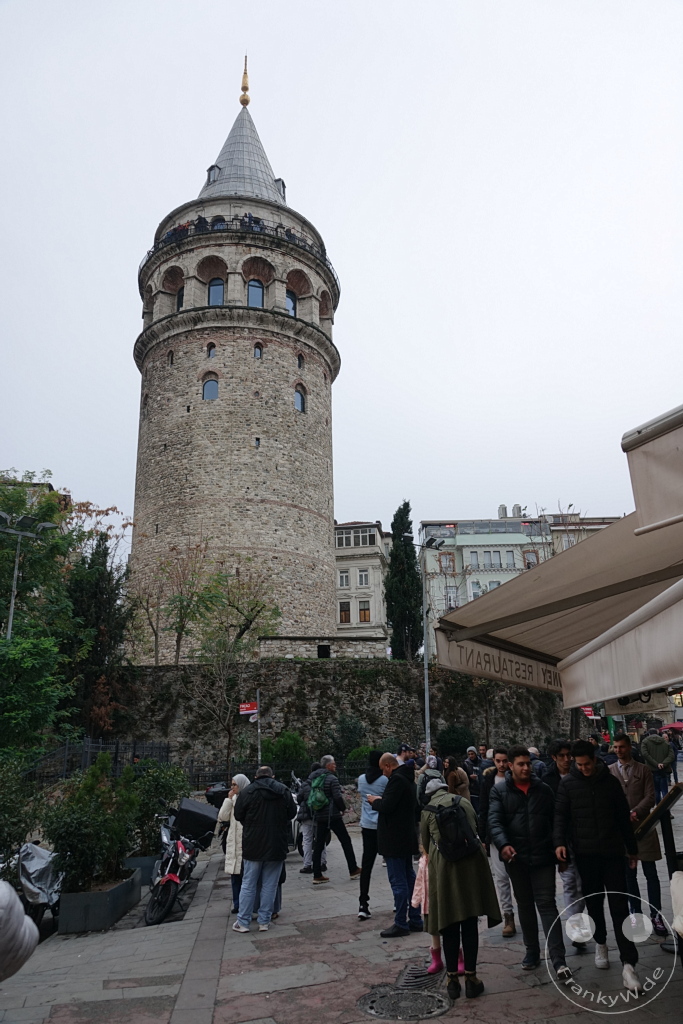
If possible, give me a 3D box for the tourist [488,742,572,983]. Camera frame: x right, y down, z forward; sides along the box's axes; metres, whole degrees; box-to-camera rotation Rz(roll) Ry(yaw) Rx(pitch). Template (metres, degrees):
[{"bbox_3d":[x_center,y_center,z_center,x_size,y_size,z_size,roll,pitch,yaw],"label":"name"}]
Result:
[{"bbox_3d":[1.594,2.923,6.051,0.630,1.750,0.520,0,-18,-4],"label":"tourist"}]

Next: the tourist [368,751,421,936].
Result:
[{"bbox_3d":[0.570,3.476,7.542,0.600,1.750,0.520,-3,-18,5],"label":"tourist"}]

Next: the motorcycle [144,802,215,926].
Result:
[{"bbox_3d":[-1.992,4.500,9.232,0.740,1.220,1.950,7,-18,10],"label":"motorcycle"}]

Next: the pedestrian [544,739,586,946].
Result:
[{"bbox_3d":[2.224,3.092,6.761,0.580,1.790,0.480,-3,-18,5],"label":"pedestrian"}]

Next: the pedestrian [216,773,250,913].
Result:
[{"bbox_3d":[-1.329,4.224,9.129,0.550,1.630,0.450,-14,-22,35],"label":"pedestrian"}]

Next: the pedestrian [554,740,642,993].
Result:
[{"bbox_3d":[2.076,2.783,5.726,0.630,1.770,0.520,-4,-18,8],"label":"pedestrian"}]

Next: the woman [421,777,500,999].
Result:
[{"bbox_3d":[0.907,3.045,5.944,0.640,1.530,0.640,3,-18,-14],"label":"woman"}]

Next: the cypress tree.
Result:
[{"bbox_3d":[3.747,4.052,42.651,2.200,10.200,2.200,-1,-18,0],"label":"cypress tree"}]

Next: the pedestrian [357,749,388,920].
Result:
[{"bbox_3d":[0.406,3.706,8.258,0.480,1.740,0.480,-7,-19,17],"label":"pedestrian"}]

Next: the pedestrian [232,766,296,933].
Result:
[{"bbox_3d":[-0.890,3.864,8.271,0.680,1.700,0.420,0,-18,-4],"label":"pedestrian"}]

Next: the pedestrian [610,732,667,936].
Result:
[{"bbox_3d":[2.860,3.117,6.975,0.580,1.800,0.420,-10,-20,25],"label":"pedestrian"}]

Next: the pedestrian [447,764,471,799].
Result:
[{"bbox_3d":[1.912,4.822,11.538,0.400,1.620,0.480,5,-19,-20],"label":"pedestrian"}]

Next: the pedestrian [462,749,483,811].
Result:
[{"bbox_3d":[2.395,5.054,12.638,0.520,1.720,0.380,-6,-18,14],"label":"pedestrian"}]

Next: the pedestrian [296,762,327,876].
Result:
[{"bbox_3d":[-0.450,5.023,11.702,0.520,1.700,0.420,9,-21,-29],"label":"pedestrian"}]

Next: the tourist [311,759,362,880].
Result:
[{"bbox_3d":[-0.120,4.538,10.621,0.660,1.740,0.540,10,-21,-31],"label":"tourist"}]

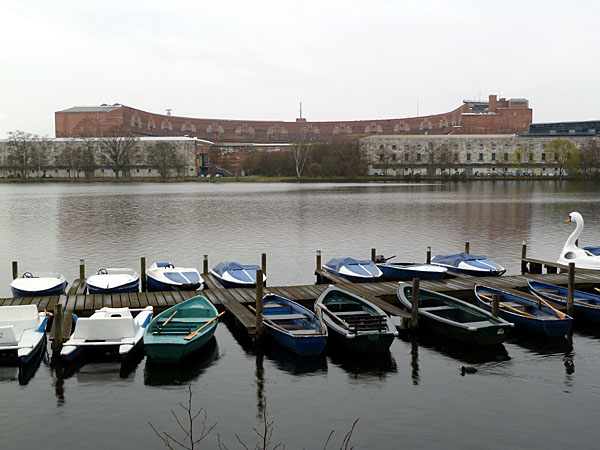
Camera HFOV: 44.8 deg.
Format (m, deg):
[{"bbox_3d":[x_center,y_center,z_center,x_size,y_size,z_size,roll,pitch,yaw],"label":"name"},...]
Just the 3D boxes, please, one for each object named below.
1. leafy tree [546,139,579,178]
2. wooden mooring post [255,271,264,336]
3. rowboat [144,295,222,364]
[{"bbox_3d":[99.684,-25.280,276.924,11.785,15.157,11.542,1,4,20],"label":"leafy tree"},{"bbox_3d":[-0.882,1.807,16.198,0.160,1.650,0.160,0,4,0],"label":"wooden mooring post"},{"bbox_3d":[-2.611,2.319,16.491,1.460,0.740,4.100,0,4,3],"label":"rowboat"}]

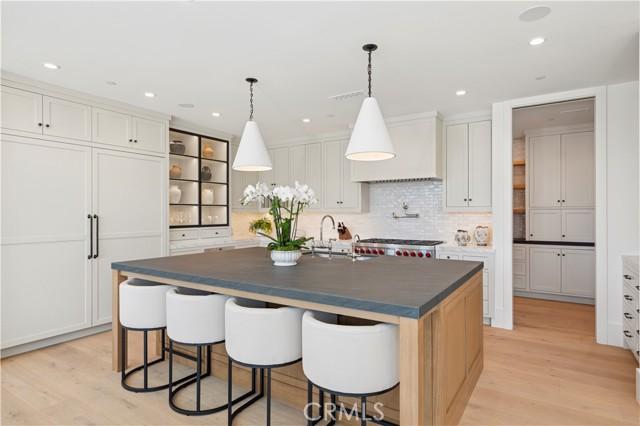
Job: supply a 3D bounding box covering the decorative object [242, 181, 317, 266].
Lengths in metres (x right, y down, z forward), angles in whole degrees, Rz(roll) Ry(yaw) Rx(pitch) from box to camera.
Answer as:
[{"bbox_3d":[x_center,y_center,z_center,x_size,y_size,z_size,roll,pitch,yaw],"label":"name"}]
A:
[{"bbox_3d":[-0.350,0.077,3.060,0.620,0.725,0.500,0,0,-6],"label":"decorative object"}]

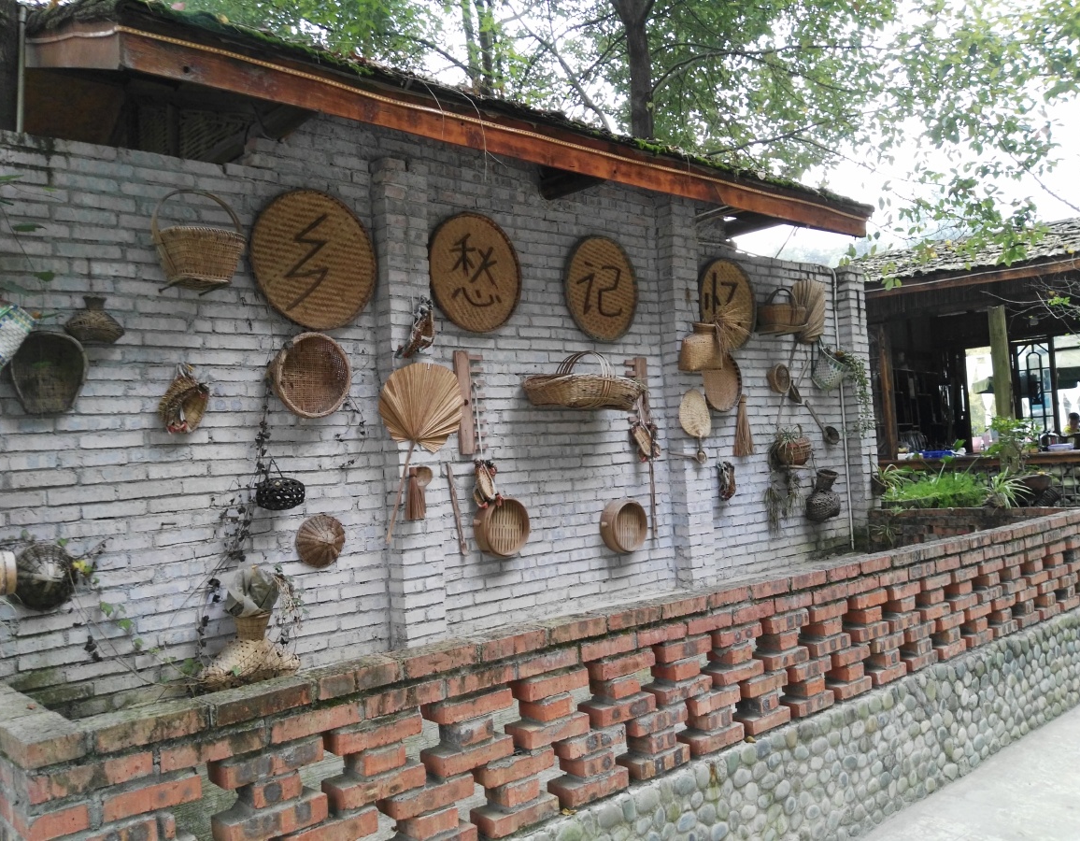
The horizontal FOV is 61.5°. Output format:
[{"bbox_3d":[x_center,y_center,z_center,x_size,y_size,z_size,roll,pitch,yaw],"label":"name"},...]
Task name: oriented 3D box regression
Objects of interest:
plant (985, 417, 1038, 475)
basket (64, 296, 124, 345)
[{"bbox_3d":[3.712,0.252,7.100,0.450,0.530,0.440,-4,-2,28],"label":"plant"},{"bbox_3d":[-1.716,-0.387,3.491,0.225,0.178,0.220,-2,-2,-41],"label":"basket"}]

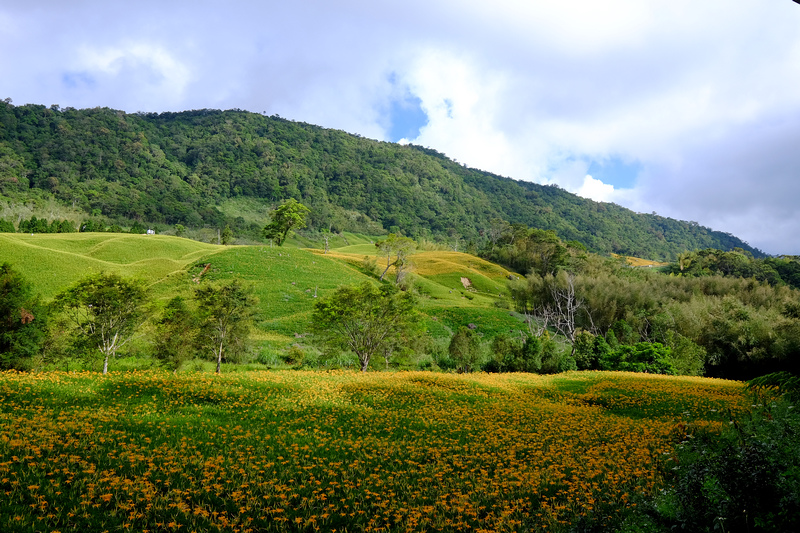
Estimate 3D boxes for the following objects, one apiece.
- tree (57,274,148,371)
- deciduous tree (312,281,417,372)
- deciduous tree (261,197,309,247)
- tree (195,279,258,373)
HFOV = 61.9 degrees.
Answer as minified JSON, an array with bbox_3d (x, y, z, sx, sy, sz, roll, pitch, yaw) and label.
[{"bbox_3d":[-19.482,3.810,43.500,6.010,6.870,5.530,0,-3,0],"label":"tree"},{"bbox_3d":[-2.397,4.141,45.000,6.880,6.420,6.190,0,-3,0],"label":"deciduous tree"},{"bbox_3d":[-20.095,-7.700,118.000,8.330,8.710,7.080,0,-3,0],"label":"deciduous tree"},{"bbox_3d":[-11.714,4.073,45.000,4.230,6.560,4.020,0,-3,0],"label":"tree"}]

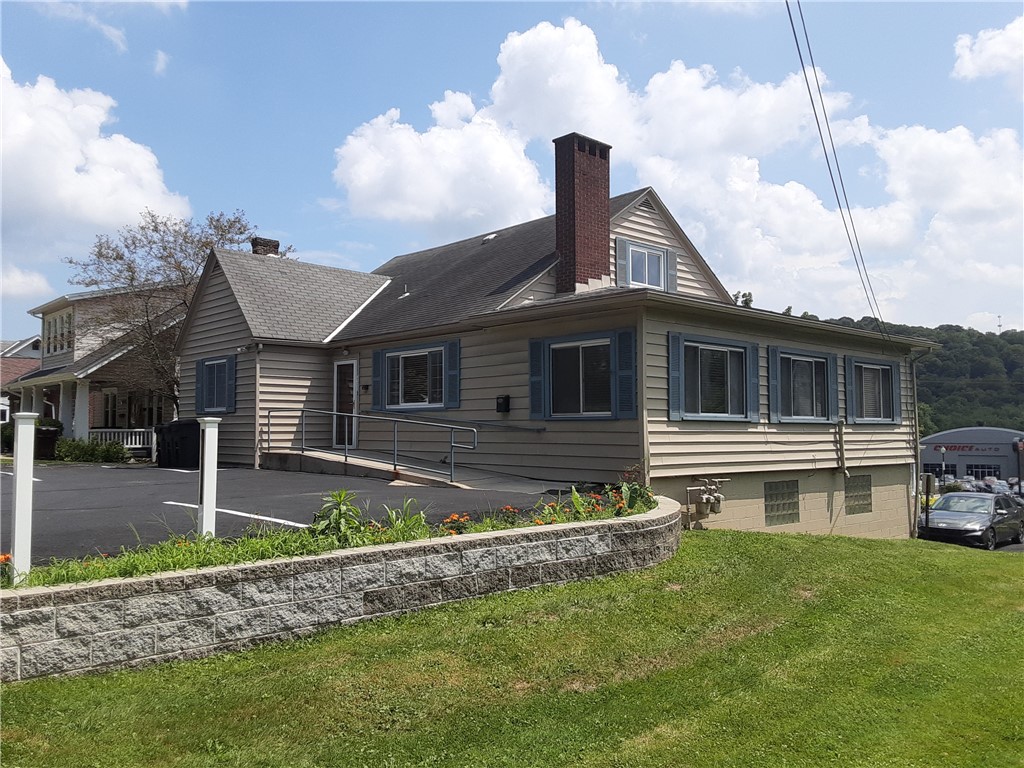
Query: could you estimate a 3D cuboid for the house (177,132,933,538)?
[{"bbox_3d":[0.461,-0.439,20.785,12.900,8.330,15.300,3,-5,-42],"label":"house"}]

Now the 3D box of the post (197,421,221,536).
[{"bbox_3d":[-2.462,0.841,6.467,0.135,1.130,0.135,3,-5,-42],"label":"post"}]

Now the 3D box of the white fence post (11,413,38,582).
[{"bbox_3d":[-3.413,0.807,5.564,0.135,1.210,0.135,3,-5,-42],"label":"white fence post"}]

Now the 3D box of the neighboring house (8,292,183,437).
[{"bbox_3d":[-13.730,-0.680,35.957,13.292,7.619,10.694,3,-5,-43],"label":"neighboring house"}]

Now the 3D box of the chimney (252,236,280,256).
[{"bbox_3d":[-6.659,-3.574,21.539,0.620,0.582,0.420,3,-5,-42],"label":"chimney"}]

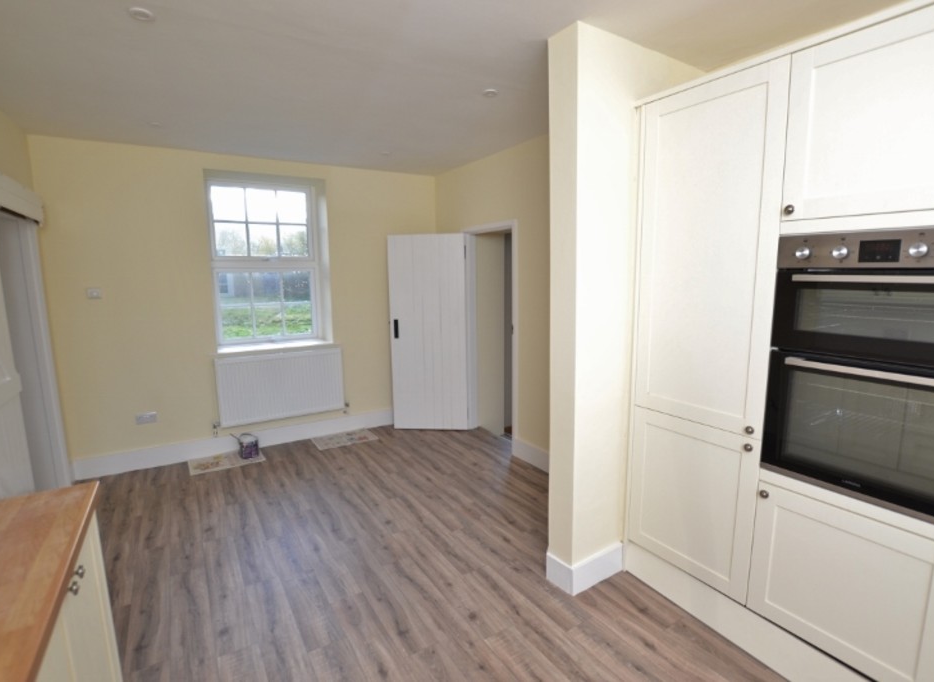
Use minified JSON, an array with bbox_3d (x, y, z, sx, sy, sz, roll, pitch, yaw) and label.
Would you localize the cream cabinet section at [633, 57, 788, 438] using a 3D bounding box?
[{"bbox_3d":[1.216,-0.361,1.965,0.520,1.410,0.575,-7,10,-32],"label":"cream cabinet section"}]

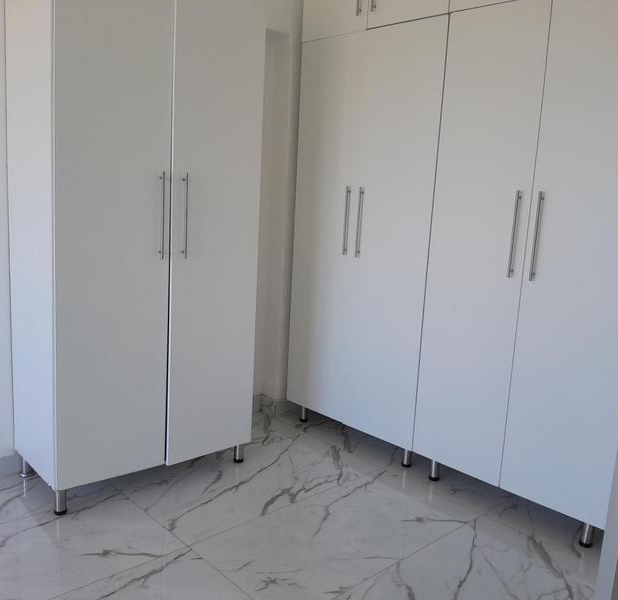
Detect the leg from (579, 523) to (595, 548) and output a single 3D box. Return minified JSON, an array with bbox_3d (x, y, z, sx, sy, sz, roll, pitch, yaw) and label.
[{"bbox_3d":[1.168,0.975,2.519,0.050,0.108,0.050,-5,12,-44],"label":"leg"}]

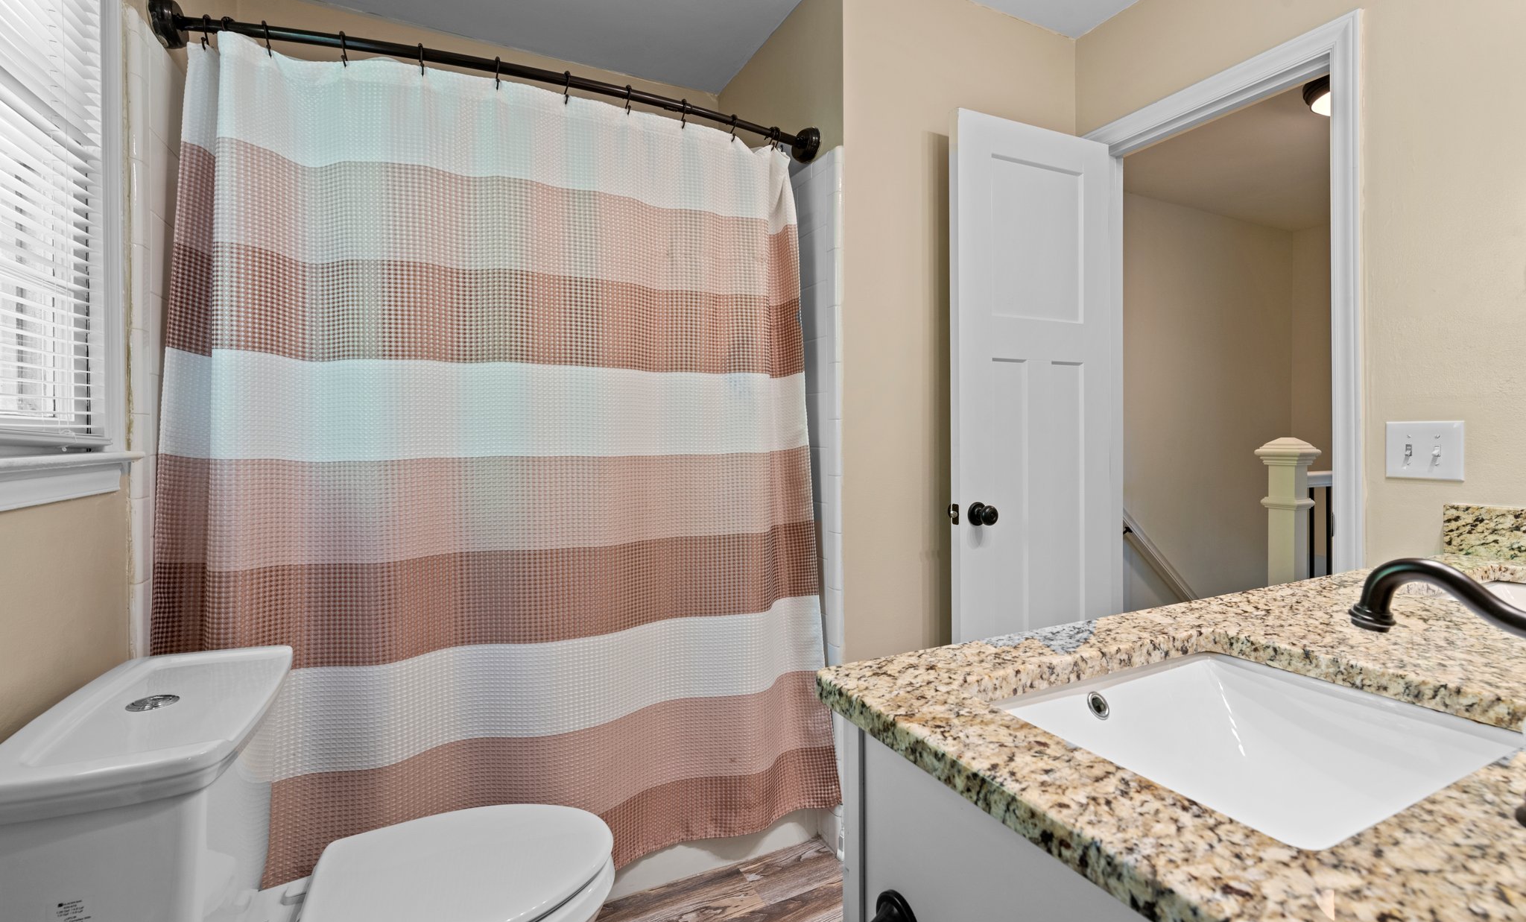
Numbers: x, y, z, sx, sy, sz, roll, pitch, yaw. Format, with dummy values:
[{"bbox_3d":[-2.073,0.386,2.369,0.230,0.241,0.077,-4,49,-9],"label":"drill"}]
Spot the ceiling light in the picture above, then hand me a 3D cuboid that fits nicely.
[{"bbox_3d":[2.146,-1.317,2.255,0.340,0.120,0.340,-1,2,-26],"label":"ceiling light"}]

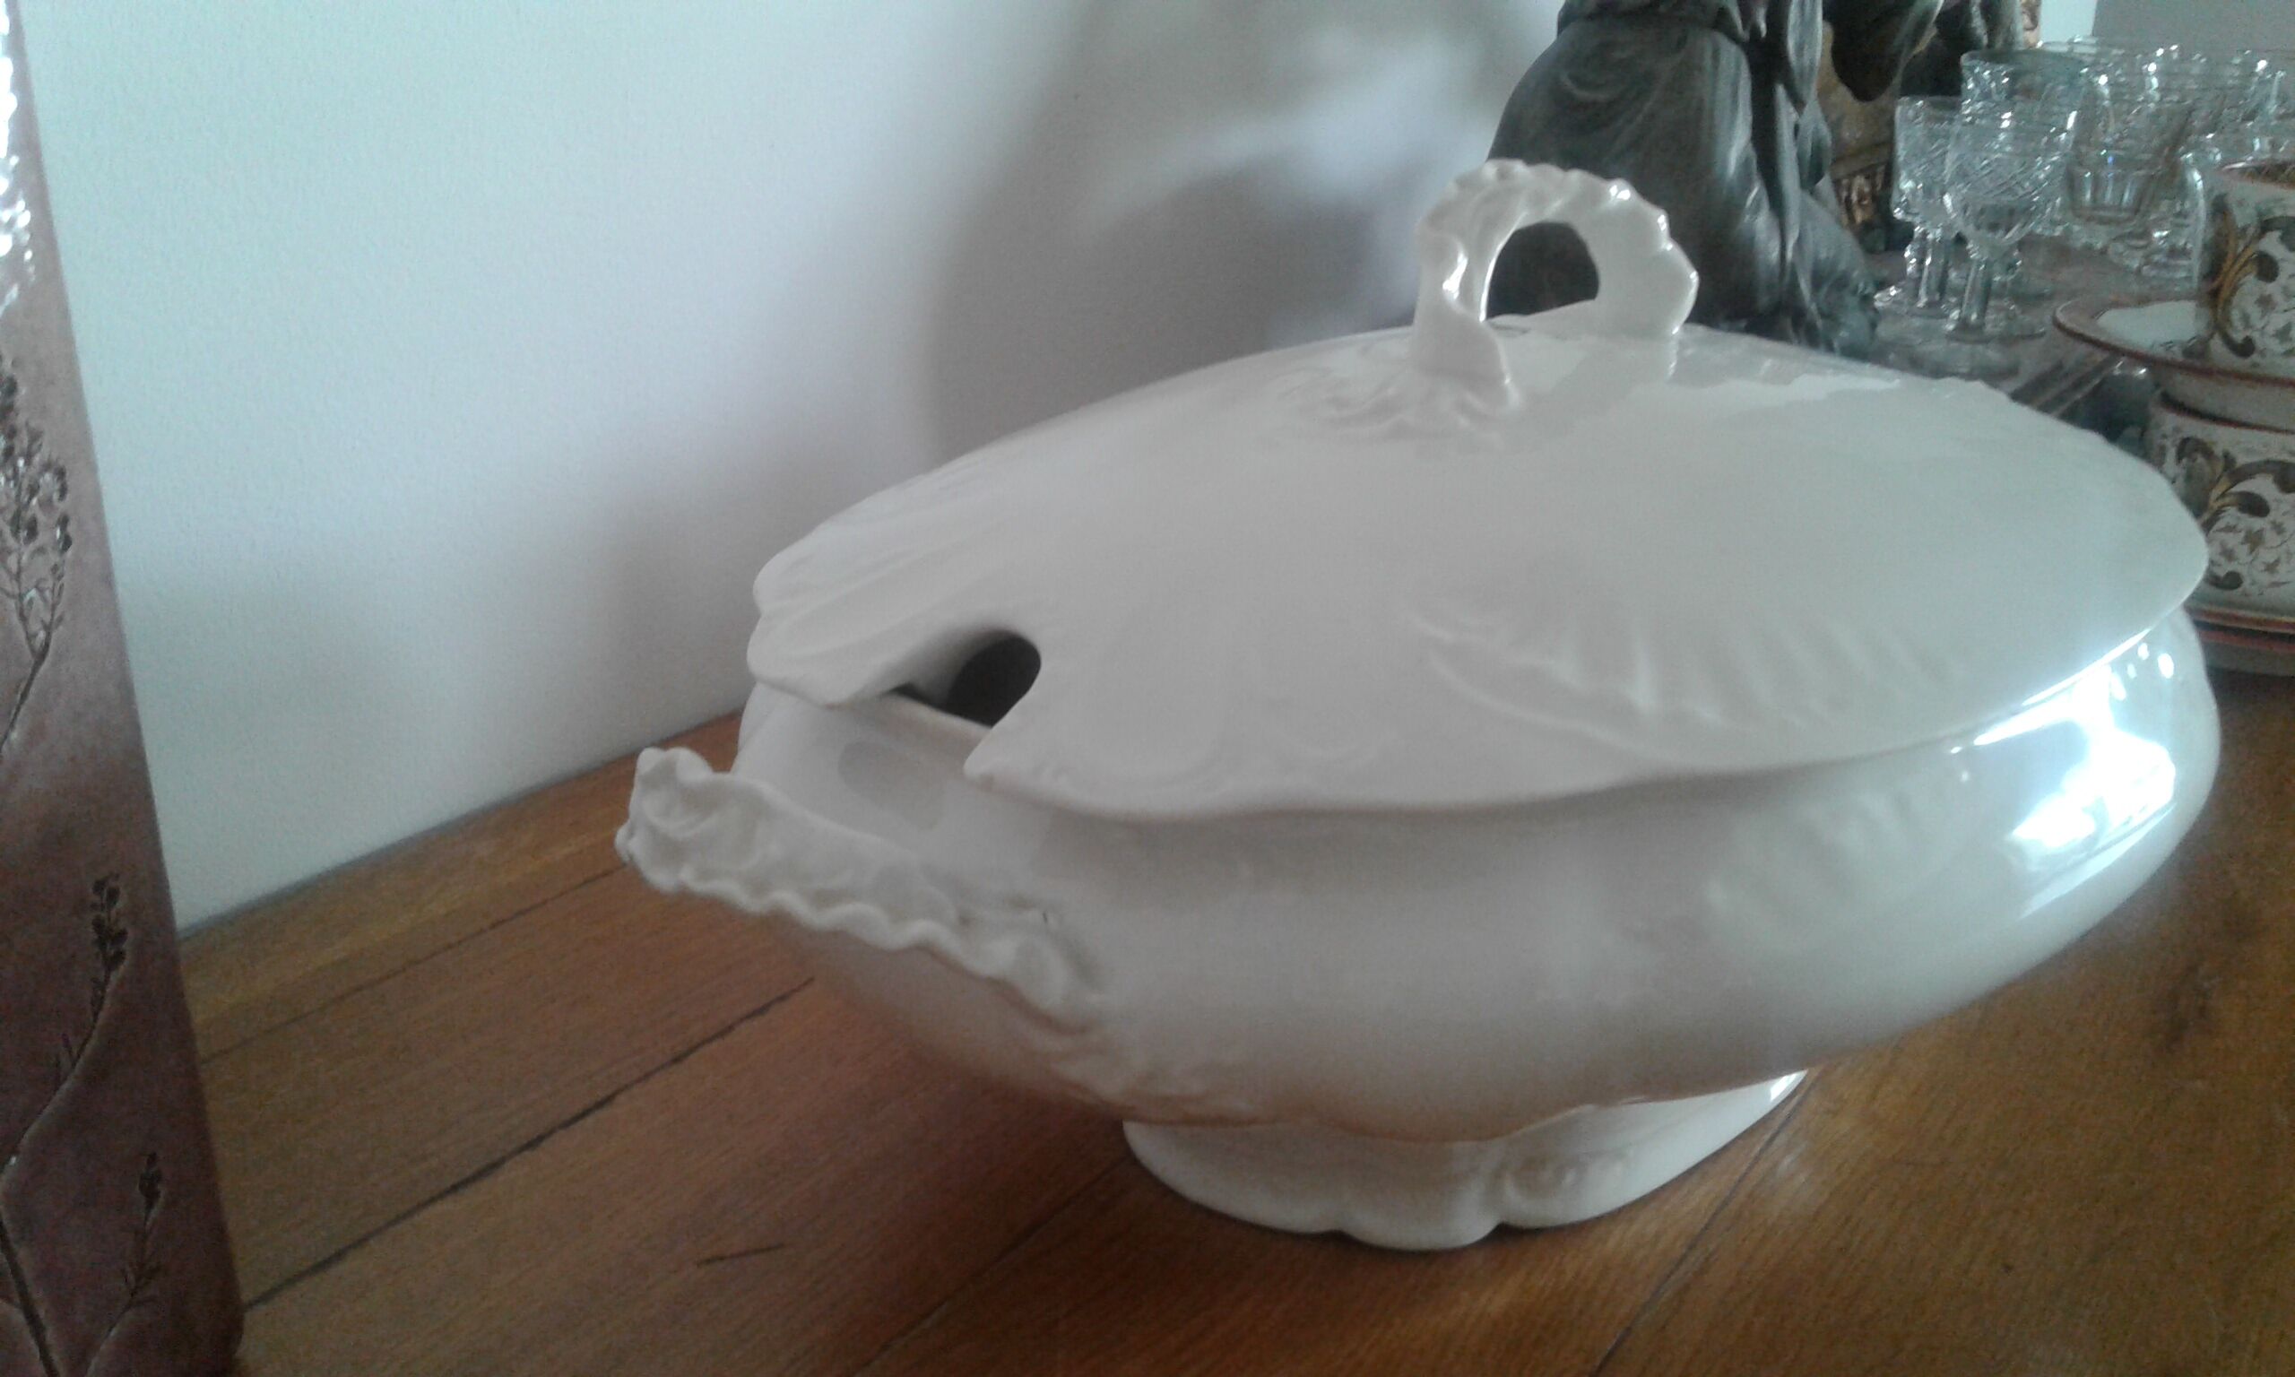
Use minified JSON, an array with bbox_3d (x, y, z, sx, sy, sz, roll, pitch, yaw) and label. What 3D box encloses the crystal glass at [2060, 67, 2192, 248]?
[{"bbox_3d":[0.607,-0.332,1.195,0.069,0.108,0.069,0,22,0],"label":"crystal glass"}]

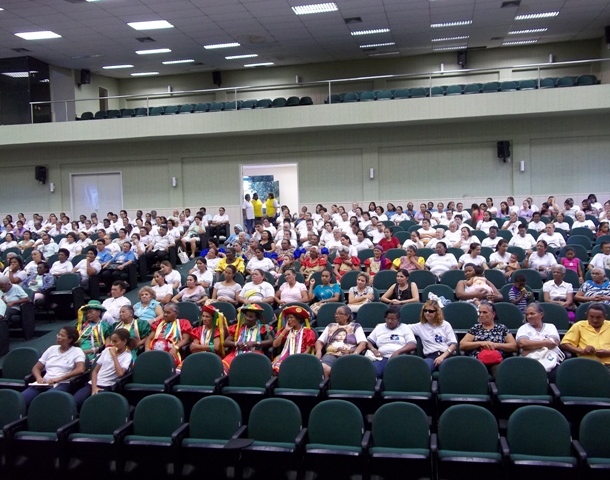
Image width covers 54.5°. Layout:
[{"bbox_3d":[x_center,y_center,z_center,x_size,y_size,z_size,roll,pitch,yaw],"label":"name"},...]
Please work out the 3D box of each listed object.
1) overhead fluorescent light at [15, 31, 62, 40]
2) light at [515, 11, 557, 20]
[{"bbox_3d":[-8.136,-6.280,18.110,1.220,0.100,0.620,-1,3,12],"label":"overhead fluorescent light"},{"bbox_3d":[6.923,-6.698,17.691,1.220,0.100,0.600,-1,2,11],"label":"light"}]

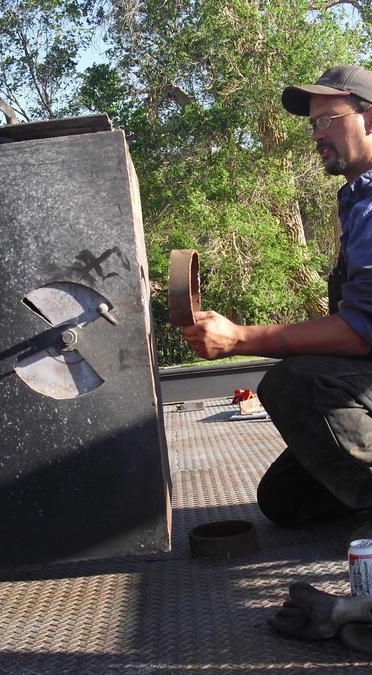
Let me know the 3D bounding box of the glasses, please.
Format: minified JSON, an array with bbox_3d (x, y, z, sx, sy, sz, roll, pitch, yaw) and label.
[{"bbox_3d":[0.383,-0.542,2.291,0.135,0.042,0.140,-16,5,-14],"label":"glasses"}]

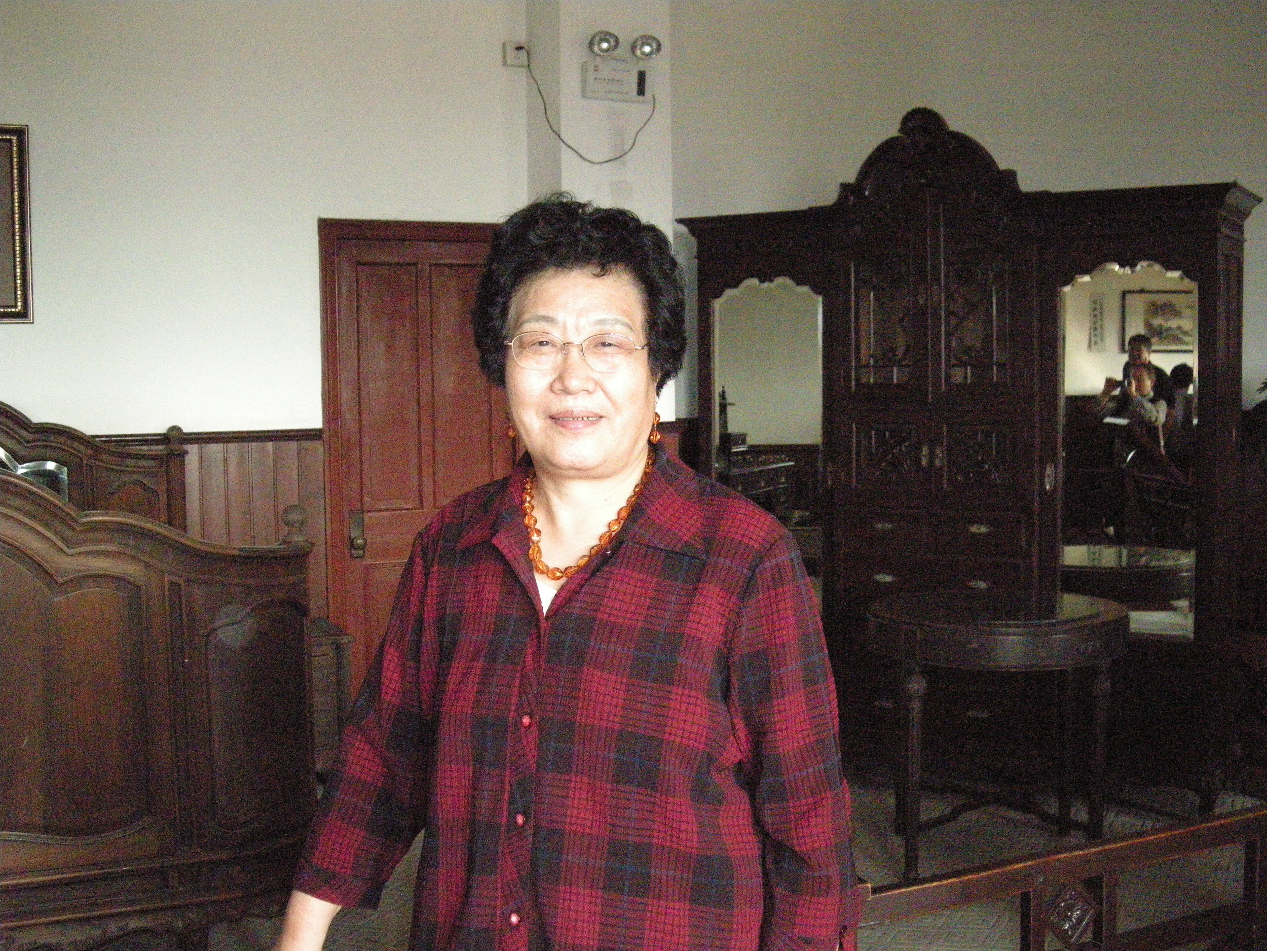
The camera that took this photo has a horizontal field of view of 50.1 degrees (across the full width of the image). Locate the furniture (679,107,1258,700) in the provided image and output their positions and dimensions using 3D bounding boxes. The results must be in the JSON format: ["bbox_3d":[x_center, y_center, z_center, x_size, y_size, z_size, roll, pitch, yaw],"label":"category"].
[{"bbox_3d":[1.152,-0.083,4.839,1.952,2.360,0.580,2,5,31],"label":"furniture"}]

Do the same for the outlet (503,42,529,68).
[{"bbox_3d":[-0.436,-1.565,5.037,0.088,0.088,0.038,-2,4,-23],"label":"outlet"}]

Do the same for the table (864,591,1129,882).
[{"bbox_3d":[1.066,0.766,3.989,0.785,0.765,0.610,-1,4,4],"label":"table"}]

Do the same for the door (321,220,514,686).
[{"bbox_3d":[-0.754,0.086,5.034,0.776,2.047,0.100,-2,4,-23],"label":"door"}]

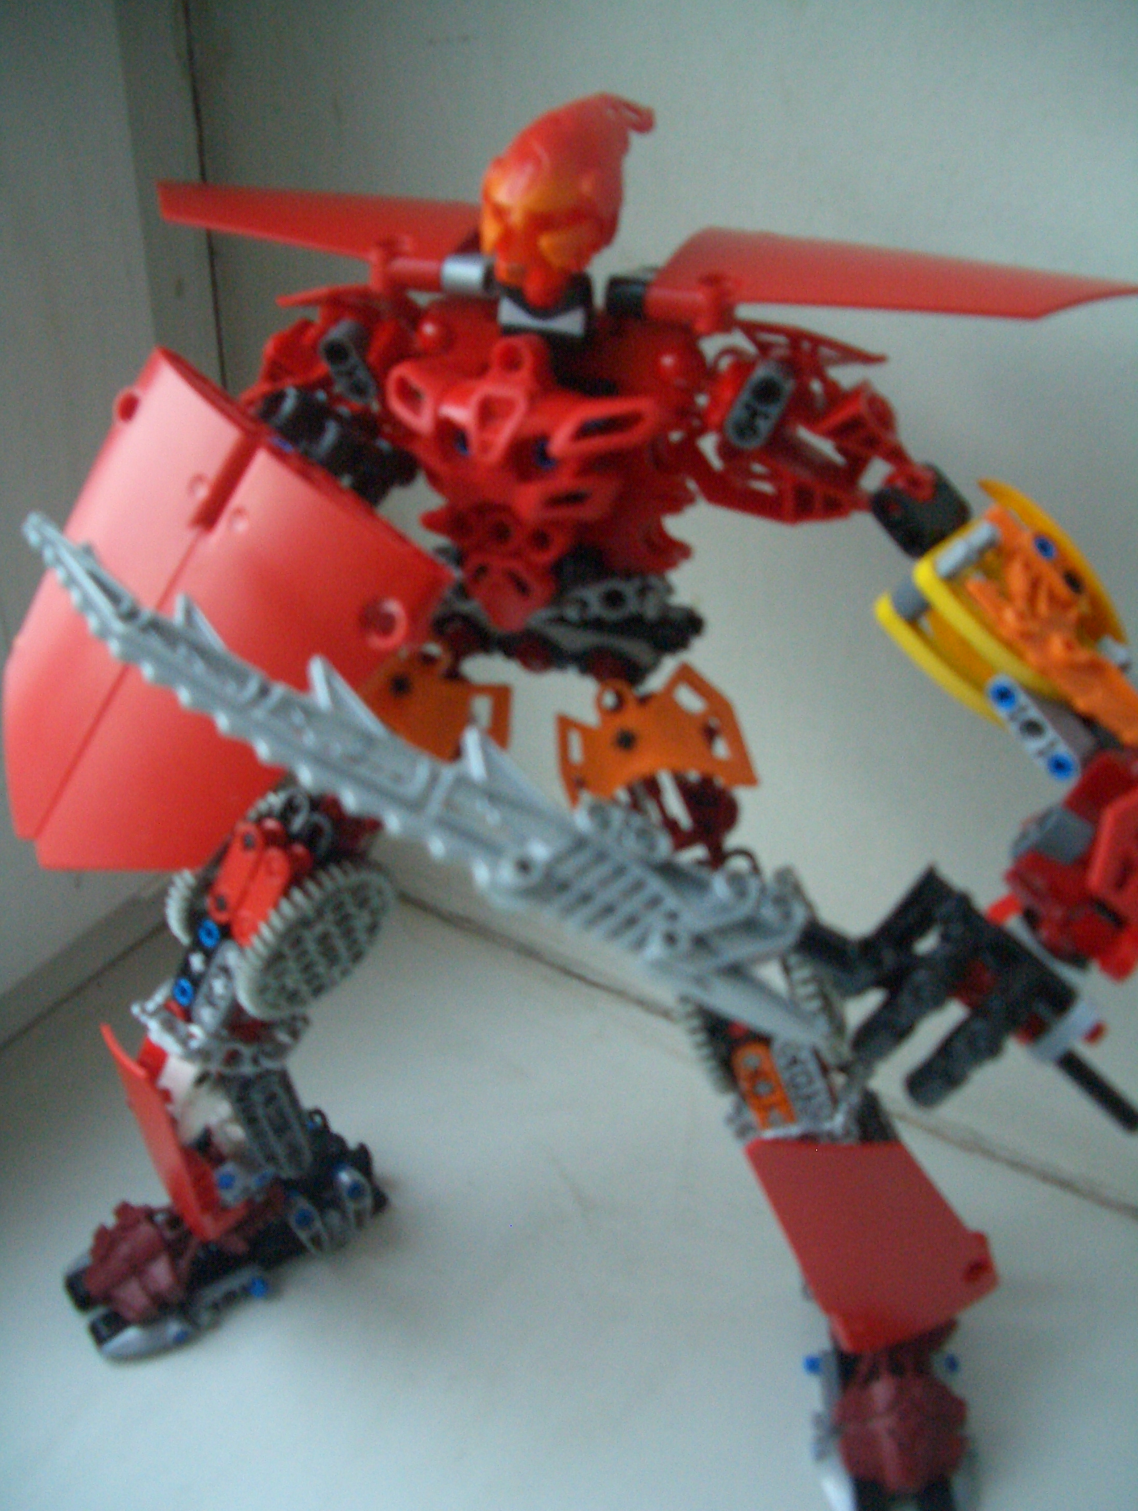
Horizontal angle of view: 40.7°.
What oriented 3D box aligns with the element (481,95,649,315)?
[{"bbox_3d":[-0.001,-0.100,0.278,0.028,0.038,0.040,23,39,30],"label":"element"}]

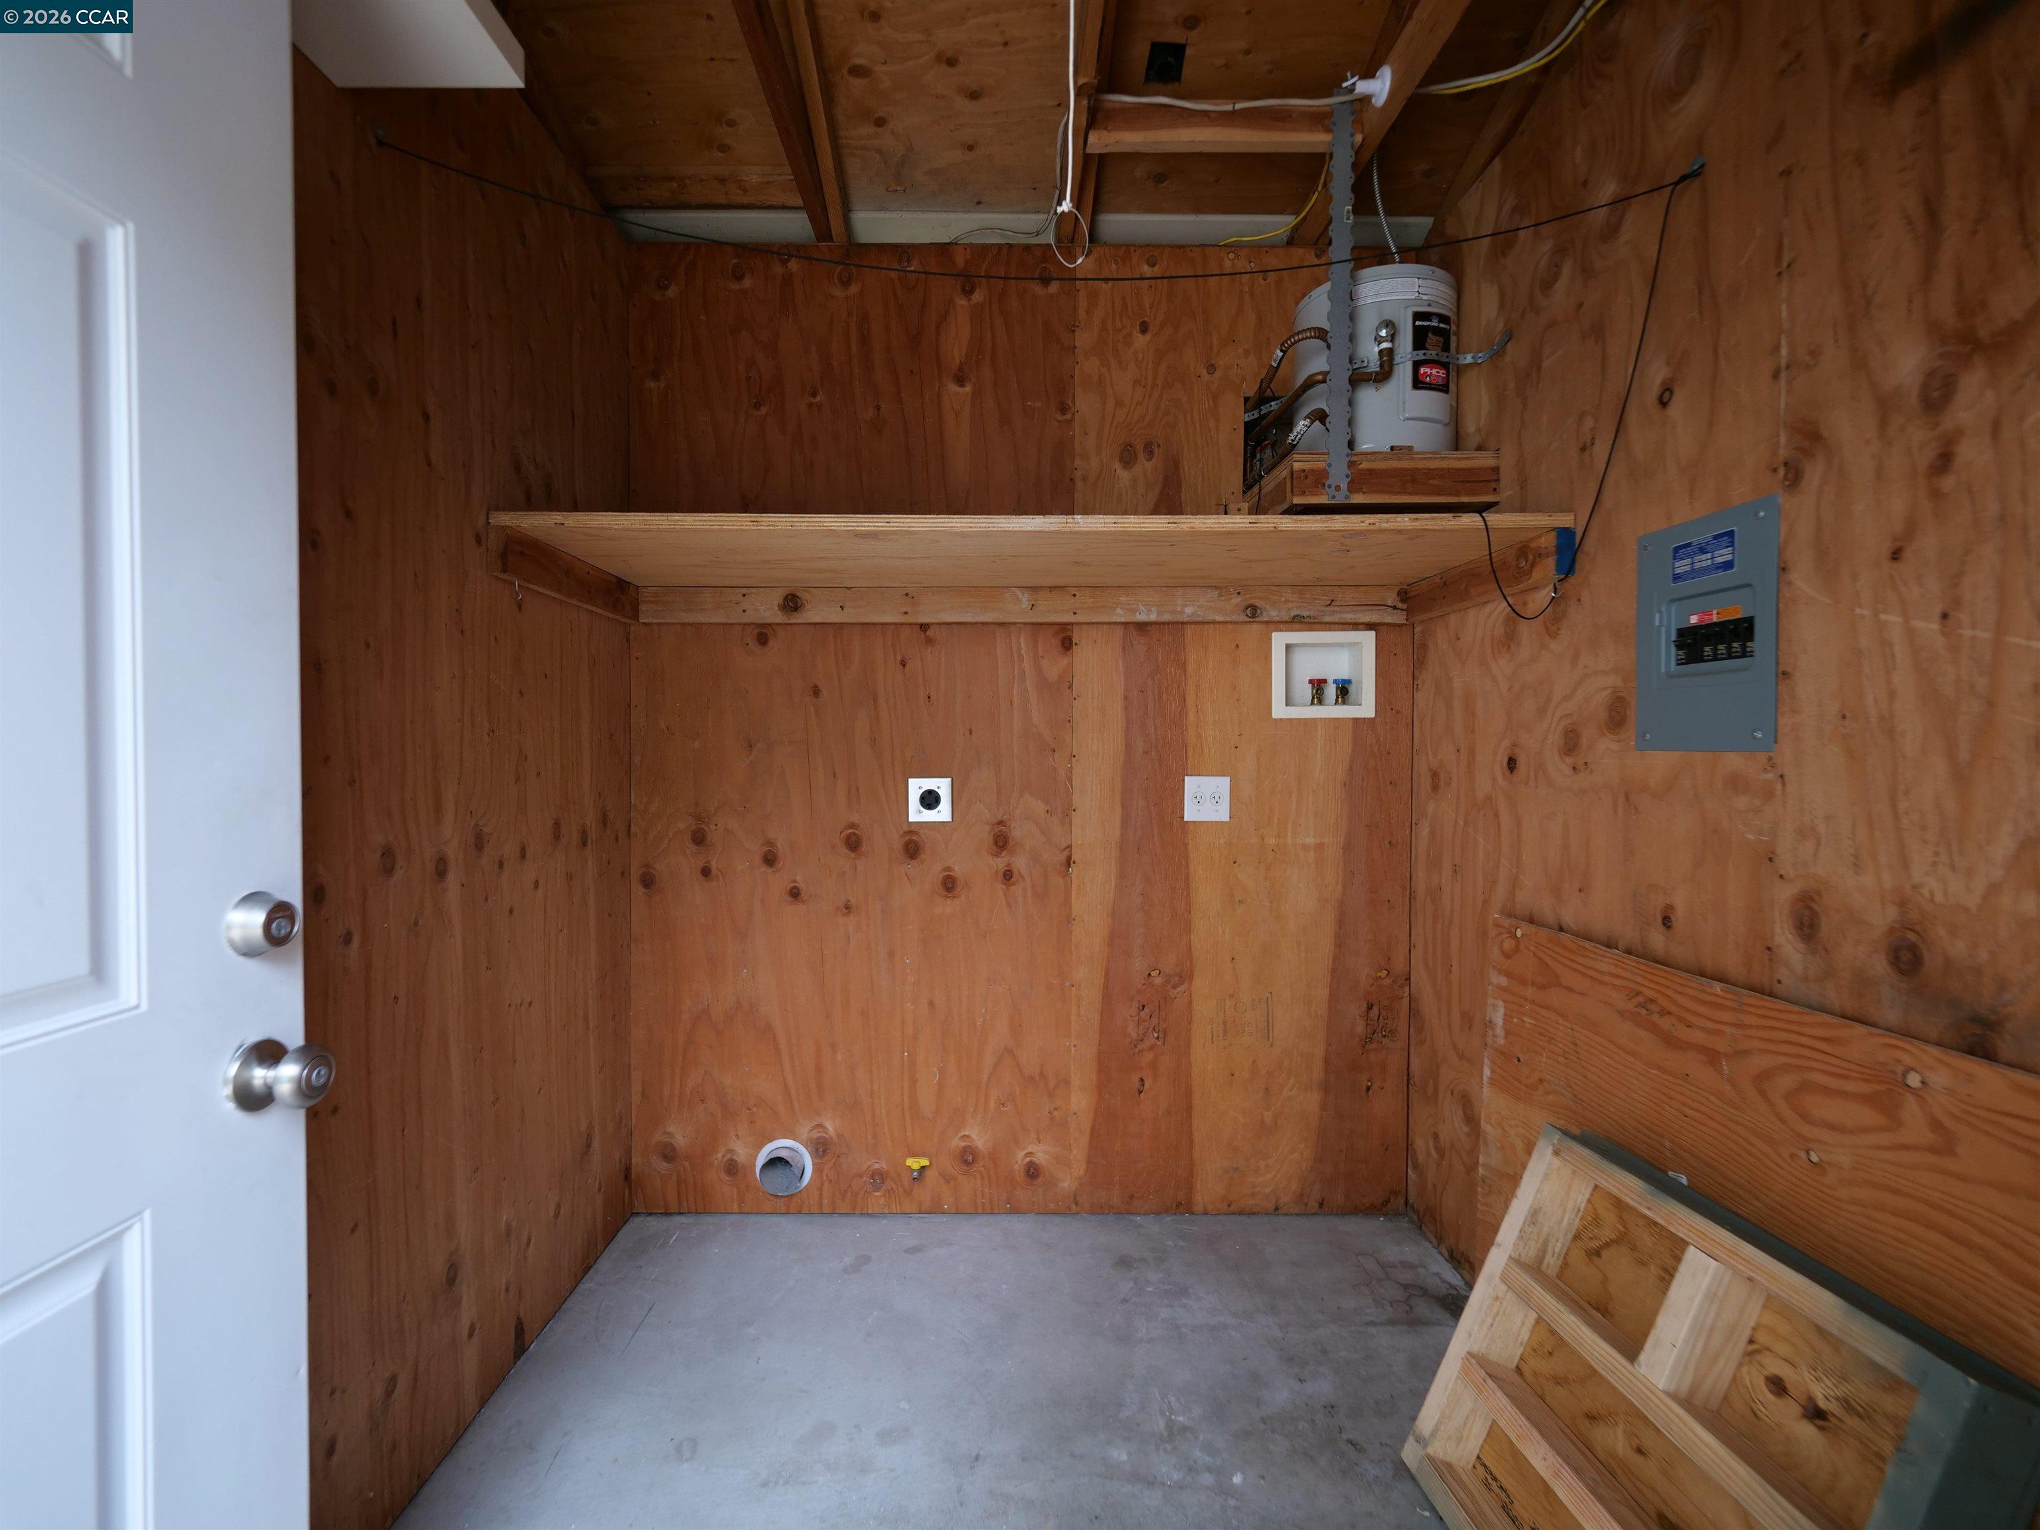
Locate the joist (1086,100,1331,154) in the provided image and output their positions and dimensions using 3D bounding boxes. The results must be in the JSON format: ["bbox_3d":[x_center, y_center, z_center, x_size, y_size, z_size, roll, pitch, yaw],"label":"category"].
[{"bbox_3d":[0.427,-1.326,1.714,0.565,0.089,0.040,0,1,-1],"label":"joist"}]

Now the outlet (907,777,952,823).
[{"bbox_3d":[-0.225,0.089,2.074,0.113,0.113,0.018,0,1,-1],"label":"outlet"}]

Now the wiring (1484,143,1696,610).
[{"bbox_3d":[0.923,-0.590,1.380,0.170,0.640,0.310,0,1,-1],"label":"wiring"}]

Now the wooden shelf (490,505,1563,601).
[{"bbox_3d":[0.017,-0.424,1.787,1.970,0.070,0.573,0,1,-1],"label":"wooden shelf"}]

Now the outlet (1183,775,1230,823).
[{"bbox_3d":[0.477,0.087,2.084,0.116,0.115,0.016,0,1,-1],"label":"outlet"}]

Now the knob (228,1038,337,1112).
[{"bbox_3d":[-0.683,0.291,0.772,0.064,0.066,0.066,0,1,-1],"label":"knob"}]

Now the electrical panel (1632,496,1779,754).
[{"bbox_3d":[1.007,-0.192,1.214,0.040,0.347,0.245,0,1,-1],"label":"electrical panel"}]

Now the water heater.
[{"bbox_3d":[0.811,-0.846,1.885,0.352,0.388,0.352,0,1,-12],"label":"water heater"}]

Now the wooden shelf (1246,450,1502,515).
[{"bbox_3d":[0.782,-0.599,1.898,0.437,0.104,0.362,0,1,-1],"label":"wooden shelf"}]

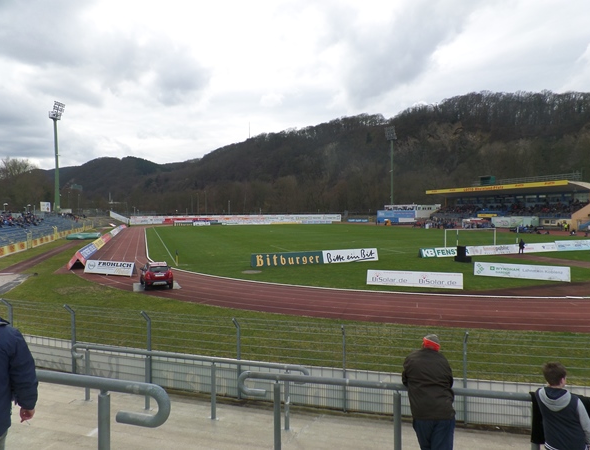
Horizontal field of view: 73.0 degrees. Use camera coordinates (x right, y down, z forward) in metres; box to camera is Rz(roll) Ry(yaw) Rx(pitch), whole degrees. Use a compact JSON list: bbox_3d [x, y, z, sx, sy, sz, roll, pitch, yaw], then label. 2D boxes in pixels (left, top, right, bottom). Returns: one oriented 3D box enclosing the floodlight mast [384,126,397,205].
[{"bbox_3d":[40.721,-21.340,167.229,4.200,40.000,3.000,1,2,27],"label":"floodlight mast"}]

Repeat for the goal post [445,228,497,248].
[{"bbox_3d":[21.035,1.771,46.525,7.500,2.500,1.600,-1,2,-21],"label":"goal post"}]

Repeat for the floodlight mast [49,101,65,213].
[{"bbox_3d":[-74.578,-19.043,125.655,3.000,40.000,4.200,0,2,21],"label":"floodlight mast"}]

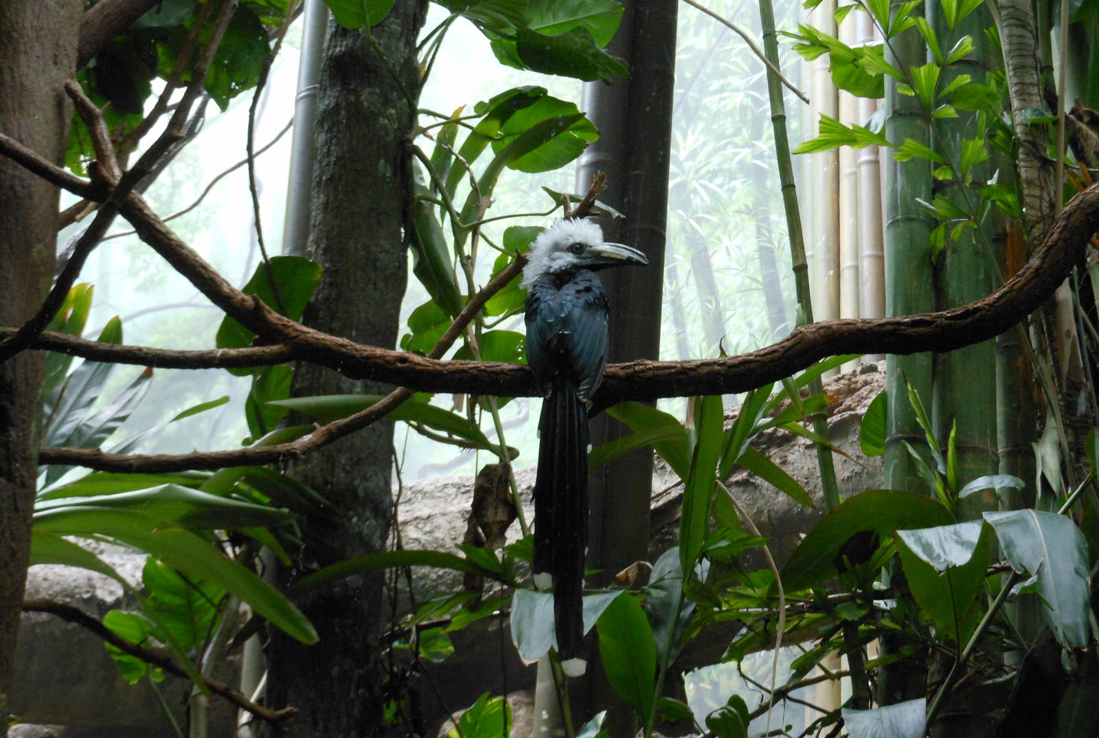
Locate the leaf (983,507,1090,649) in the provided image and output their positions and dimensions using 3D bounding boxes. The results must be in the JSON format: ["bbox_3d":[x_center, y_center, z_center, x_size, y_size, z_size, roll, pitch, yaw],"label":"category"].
[{"bbox_3d":[0.706,0.304,2.900,0.156,0.199,0.090,1,-10,0],"label":"leaf"}]

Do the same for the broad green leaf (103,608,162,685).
[{"bbox_3d":[-0.699,0.465,3.350,0.099,0.125,0.050,1,-10,0],"label":"broad green leaf"}]

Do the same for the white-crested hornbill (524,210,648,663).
[{"bbox_3d":[0.048,0.112,2.880,0.180,0.645,0.190,1,-12,5],"label":"white-crested hornbill"}]

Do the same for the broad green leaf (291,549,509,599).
[{"bbox_3d":[-0.225,0.307,3.000,0.330,0.075,0.080,3,-12,-5],"label":"broad green leaf"}]

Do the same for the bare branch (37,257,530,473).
[{"bbox_3d":[-0.399,-0.006,3.000,0.738,0.325,0.160,1,-10,0],"label":"bare branch"}]

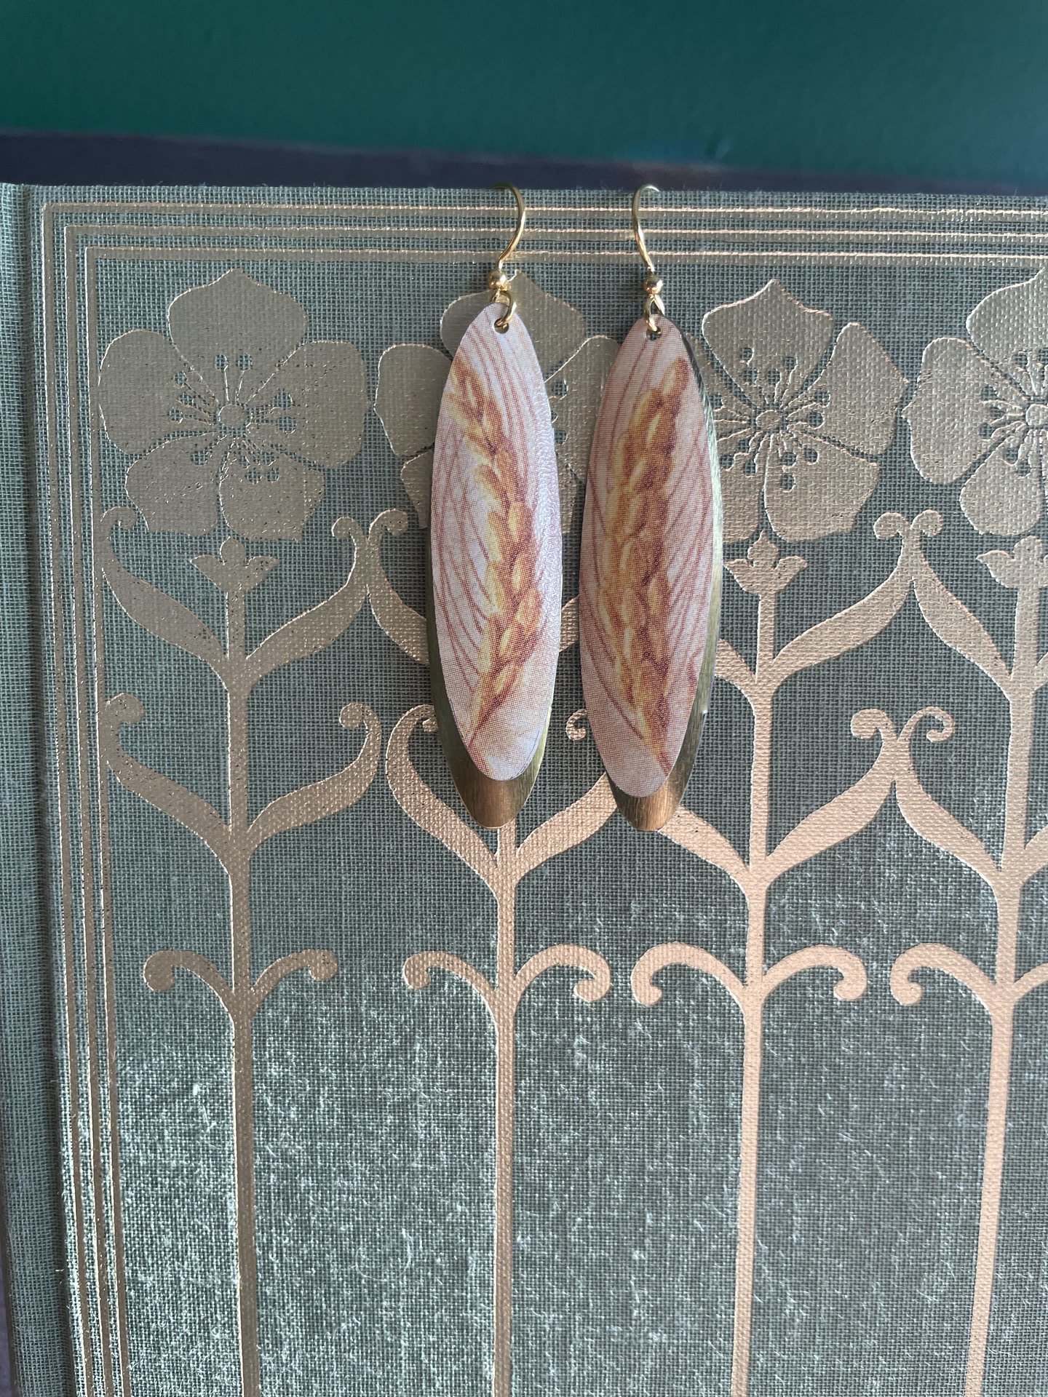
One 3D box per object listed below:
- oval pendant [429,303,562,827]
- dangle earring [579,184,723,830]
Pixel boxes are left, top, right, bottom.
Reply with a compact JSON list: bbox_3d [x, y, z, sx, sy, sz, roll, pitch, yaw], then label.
[{"bbox_3d":[-0.004,-0.016,0.138,0.018,0.069,0.004,-1,8,-8],"label":"oval pendant"},{"bbox_3d":[0.017,-0.023,0.139,0.019,0.083,0.009,2,8,8],"label":"dangle earring"}]

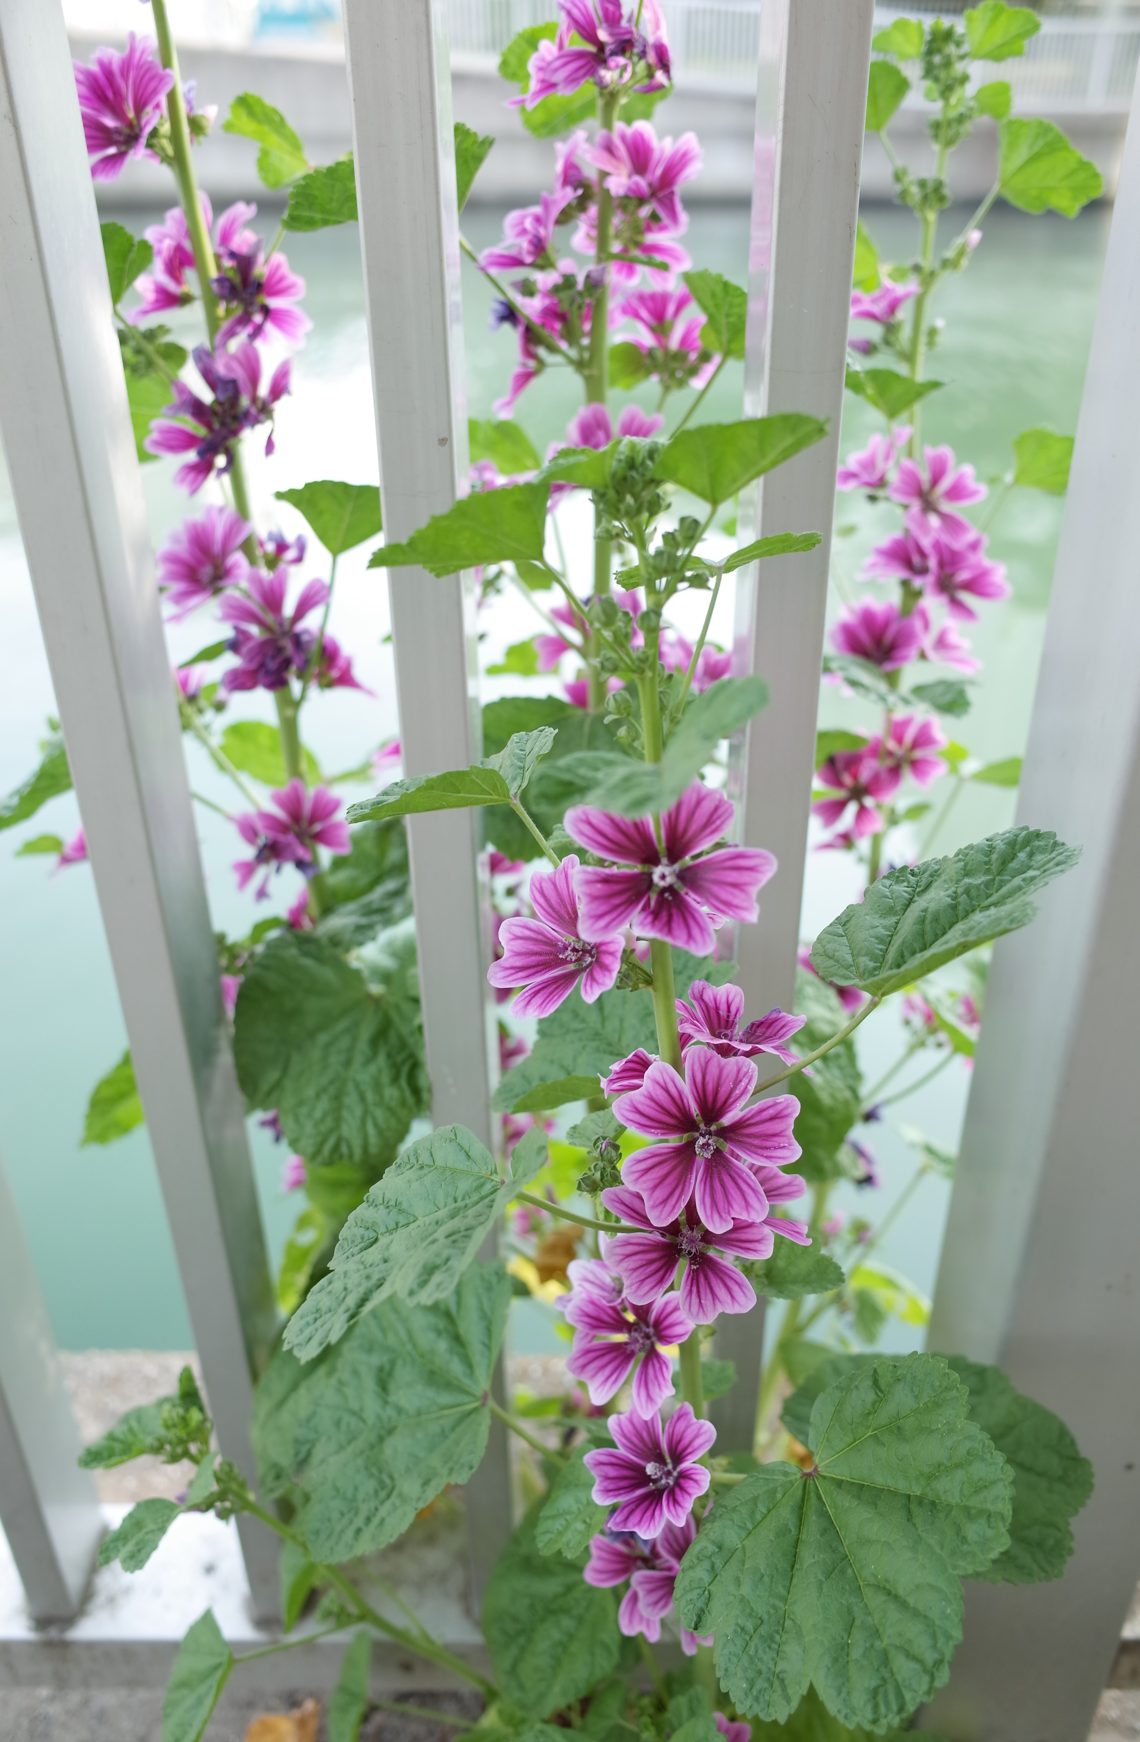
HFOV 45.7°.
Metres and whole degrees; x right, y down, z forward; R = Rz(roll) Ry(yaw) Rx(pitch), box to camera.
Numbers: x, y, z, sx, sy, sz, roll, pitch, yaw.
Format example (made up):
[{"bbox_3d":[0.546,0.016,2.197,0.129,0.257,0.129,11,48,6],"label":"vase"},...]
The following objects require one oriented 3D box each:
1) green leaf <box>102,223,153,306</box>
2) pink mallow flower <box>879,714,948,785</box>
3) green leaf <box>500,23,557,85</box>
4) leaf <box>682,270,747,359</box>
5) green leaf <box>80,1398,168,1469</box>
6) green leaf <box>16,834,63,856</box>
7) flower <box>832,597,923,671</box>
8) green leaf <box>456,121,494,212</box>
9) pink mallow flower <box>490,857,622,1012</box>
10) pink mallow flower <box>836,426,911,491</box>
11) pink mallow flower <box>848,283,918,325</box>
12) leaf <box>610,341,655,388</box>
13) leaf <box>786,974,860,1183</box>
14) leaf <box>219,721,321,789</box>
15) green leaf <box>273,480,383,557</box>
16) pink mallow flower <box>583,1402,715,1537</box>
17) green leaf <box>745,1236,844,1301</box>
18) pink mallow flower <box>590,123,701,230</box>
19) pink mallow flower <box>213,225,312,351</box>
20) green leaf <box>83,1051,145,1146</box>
[{"bbox_3d":[-0.184,-0.247,0.550,0.034,0.038,0.018,0,29,0],"label":"green leaf"},{"bbox_3d":[0.172,-0.061,0.690,0.043,0.040,0.022,0,6,3],"label":"pink mallow flower"},{"bbox_3d":[-0.015,-0.335,0.557,0.031,0.027,0.014,3,29,7],"label":"green leaf"},{"bbox_3d":[0.063,-0.228,0.555,0.037,0.038,0.014,2,22,6],"label":"leaf"},{"bbox_3d":[-0.202,0.254,0.611,0.040,0.014,0.027,-19,31,-20],"label":"green leaf"},{"bbox_3d":[-0.286,-0.014,0.730,0.027,0.014,0.020,0,29,0],"label":"green leaf"},{"bbox_3d":[0.159,-0.122,0.701,0.048,0.030,0.044,-4,45,4],"label":"flower"},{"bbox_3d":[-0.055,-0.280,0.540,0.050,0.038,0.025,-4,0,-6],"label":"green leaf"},{"bbox_3d":[-0.004,0.020,0.410,0.043,0.048,0.026,17,-1,29],"label":"pink mallow flower"},{"bbox_3d":[0.147,-0.200,0.657,0.038,0.025,0.032,-11,34,22],"label":"pink mallow flower"},{"bbox_3d":[0.134,-0.251,0.595,0.042,0.026,0.036,13,32,23],"label":"pink mallow flower"},{"bbox_3d":[0.028,-0.231,0.616,0.021,0.022,0.010,6,30,12],"label":"leaf"},{"bbox_3d":[0.130,0.112,0.730,0.060,0.110,0.035,-1,-12,0],"label":"leaf"},{"bbox_3d":[-0.152,-0.059,0.688,0.052,0.032,0.025,-1,29,0],"label":"leaf"},{"bbox_3d":[-0.095,-0.145,0.555,0.056,0.040,0.020,0,37,0],"label":"green leaf"},{"bbox_3d":[0.029,0.220,0.495,0.046,0.026,0.046,20,70,33],"label":"pink mallow flower"},{"bbox_3d":[0.074,0.137,0.470,0.044,0.016,0.027,6,65,12],"label":"green leaf"},{"bbox_3d":[0.032,-0.298,0.580,0.047,0.044,0.032,-9,-4,-14],"label":"pink mallow flower"},{"bbox_3d":[-0.128,-0.242,0.562,0.043,0.048,0.027,-14,-1,-22],"label":"pink mallow flower"},{"bbox_3d":[-0.230,0.116,0.690,0.042,0.048,0.030,-15,32,-24],"label":"green leaf"}]

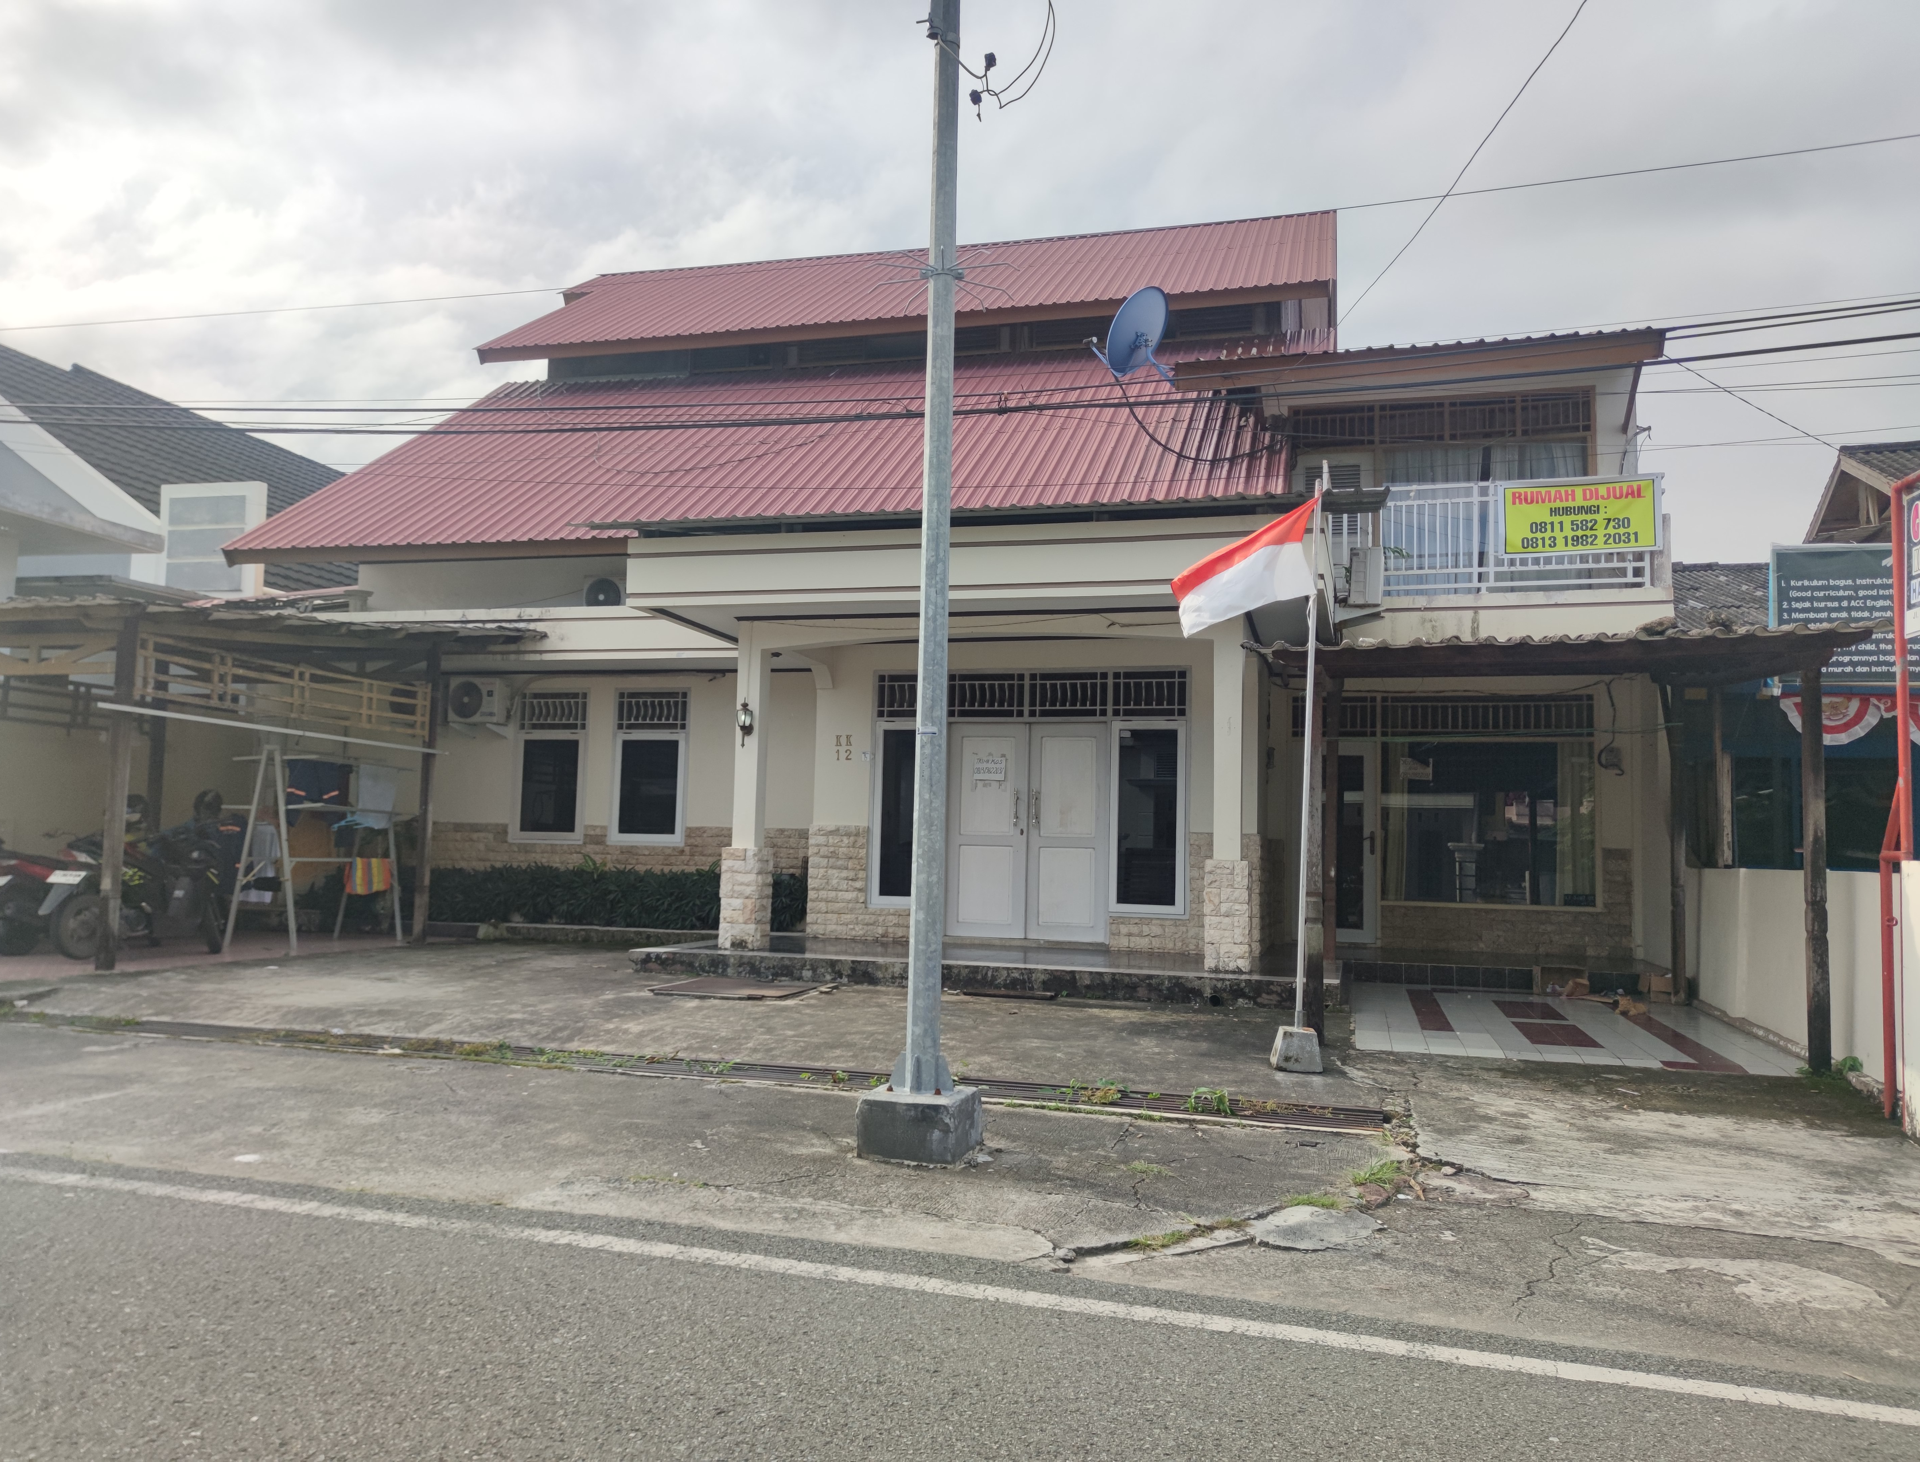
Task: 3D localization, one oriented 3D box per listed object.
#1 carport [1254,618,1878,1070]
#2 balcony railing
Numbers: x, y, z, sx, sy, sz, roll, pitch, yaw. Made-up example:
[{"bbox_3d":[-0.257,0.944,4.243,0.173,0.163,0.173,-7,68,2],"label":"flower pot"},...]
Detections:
[{"bbox_3d":[4.097,0.759,10.059,3.560,2.780,3.900,0,-5,15],"label":"carport"},{"bbox_3d":[4.757,-1.707,12.171,2.760,1.020,0.100,0,-5,15],"label":"balcony railing"}]

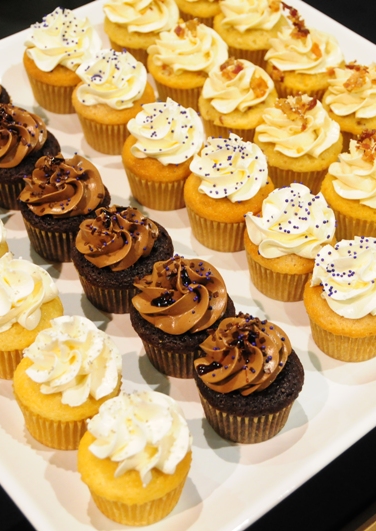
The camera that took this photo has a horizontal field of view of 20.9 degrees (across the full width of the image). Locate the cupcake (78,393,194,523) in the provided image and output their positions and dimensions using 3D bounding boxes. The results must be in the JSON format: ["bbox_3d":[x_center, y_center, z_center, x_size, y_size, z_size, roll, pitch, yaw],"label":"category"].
[{"bbox_3d":[-0.022,0.078,0.423,0.047,0.056,0.047,3,45,0],"label":"cupcake"}]

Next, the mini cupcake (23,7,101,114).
[{"bbox_3d":[-0.076,-0.126,0.623,0.048,0.058,0.048,3,45,0],"label":"mini cupcake"}]

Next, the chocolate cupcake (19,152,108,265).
[{"bbox_3d":[-0.067,-0.035,0.555,0.050,0.058,0.050,1,46,0],"label":"chocolate cupcake"}]

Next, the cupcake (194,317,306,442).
[{"bbox_3d":[0.026,0.045,0.445,0.049,0.057,0.049,1,46,-1],"label":"cupcake"}]

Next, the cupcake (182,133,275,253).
[{"bbox_3d":[0.023,-0.043,0.560,0.050,0.064,0.050,1,46,0],"label":"cupcake"}]

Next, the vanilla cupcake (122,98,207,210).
[{"bbox_3d":[-0.014,-0.067,0.585,0.049,0.062,0.049,1,46,0],"label":"vanilla cupcake"}]

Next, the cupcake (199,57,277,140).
[{"bbox_3d":[0.030,-0.094,0.601,0.047,0.053,0.047,3,45,0],"label":"cupcake"}]

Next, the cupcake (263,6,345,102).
[{"bbox_3d":[0.075,-0.130,0.646,0.050,0.064,0.050,1,46,0],"label":"cupcake"}]

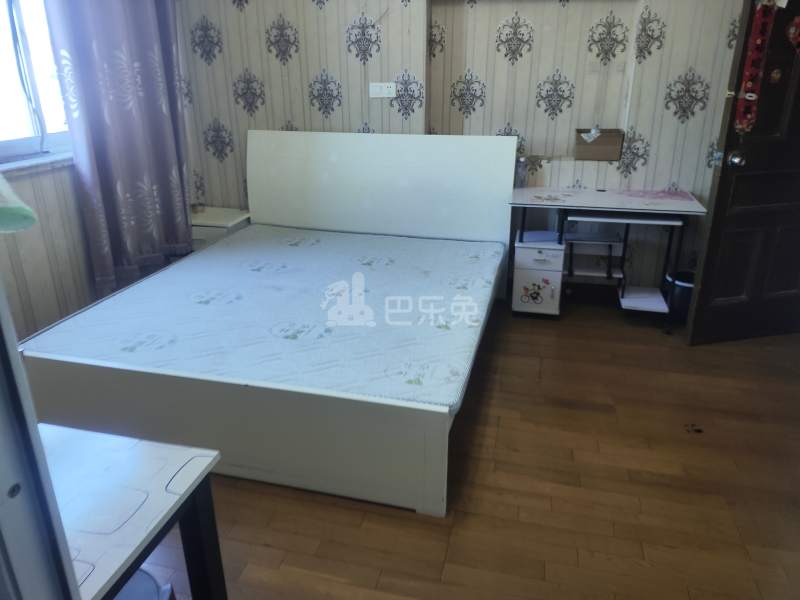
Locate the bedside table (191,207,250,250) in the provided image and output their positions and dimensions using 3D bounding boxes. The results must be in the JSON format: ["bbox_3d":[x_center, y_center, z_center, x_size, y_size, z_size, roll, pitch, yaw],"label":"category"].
[{"bbox_3d":[-1.397,-0.401,4.345,0.580,0.475,0.470,5,23,13],"label":"bedside table"}]

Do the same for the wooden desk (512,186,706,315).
[{"bbox_3d":[1.236,-0.282,3.669,1.065,0.732,0.580,5,23,13],"label":"wooden desk"}]

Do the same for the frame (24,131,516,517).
[{"bbox_3d":[-0.435,-0.200,3.046,1.850,1.090,2.139,5,23,14],"label":"frame"}]

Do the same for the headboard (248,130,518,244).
[{"bbox_3d":[-0.173,-0.594,4.006,1.874,1.073,0.110,5,23,13],"label":"headboard"}]

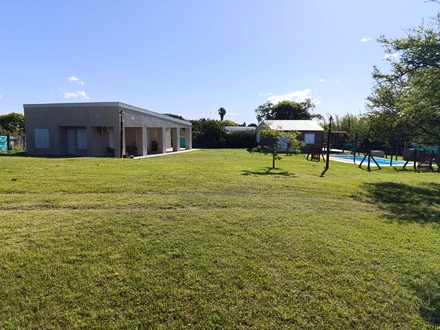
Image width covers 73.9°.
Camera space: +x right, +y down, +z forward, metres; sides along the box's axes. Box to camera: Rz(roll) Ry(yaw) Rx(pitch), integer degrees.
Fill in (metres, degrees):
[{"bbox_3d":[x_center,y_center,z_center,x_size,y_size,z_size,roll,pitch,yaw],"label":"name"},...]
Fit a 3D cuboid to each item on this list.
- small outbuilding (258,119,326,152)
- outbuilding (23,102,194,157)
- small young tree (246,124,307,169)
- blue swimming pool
[{"bbox_3d":[7.047,-3.000,30.328,5.100,3.250,5.500,0,7,-8],"label":"small outbuilding"},{"bbox_3d":[-8.995,-3.147,26.815,8.900,3.850,11.600,3,8,19],"label":"outbuilding"},{"bbox_3d":[3.167,-1.058,16.830,3.100,2.500,2.900,1,7,0],"label":"small young tree"},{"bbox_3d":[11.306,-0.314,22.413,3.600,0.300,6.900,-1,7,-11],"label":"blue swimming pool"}]

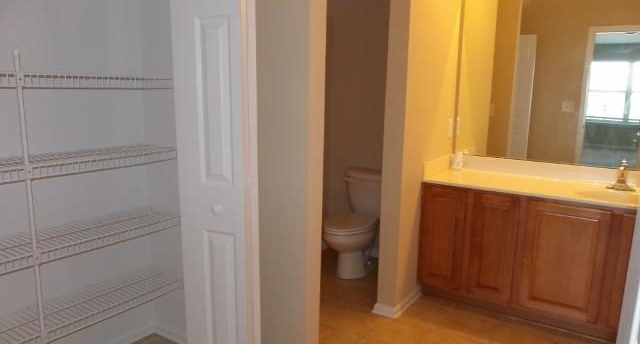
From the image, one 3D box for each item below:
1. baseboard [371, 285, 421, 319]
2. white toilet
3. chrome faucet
[{"bbox_3d":[0.511,0.810,3.102,0.157,0.073,0.435,8,12,33],"label":"baseboard"},{"bbox_3d":[0.298,0.387,3.615,0.464,0.715,0.682,8,12,33],"label":"white toilet"},{"bbox_3d":[1.773,0.019,2.813,0.152,0.177,0.131,8,12,33],"label":"chrome faucet"}]

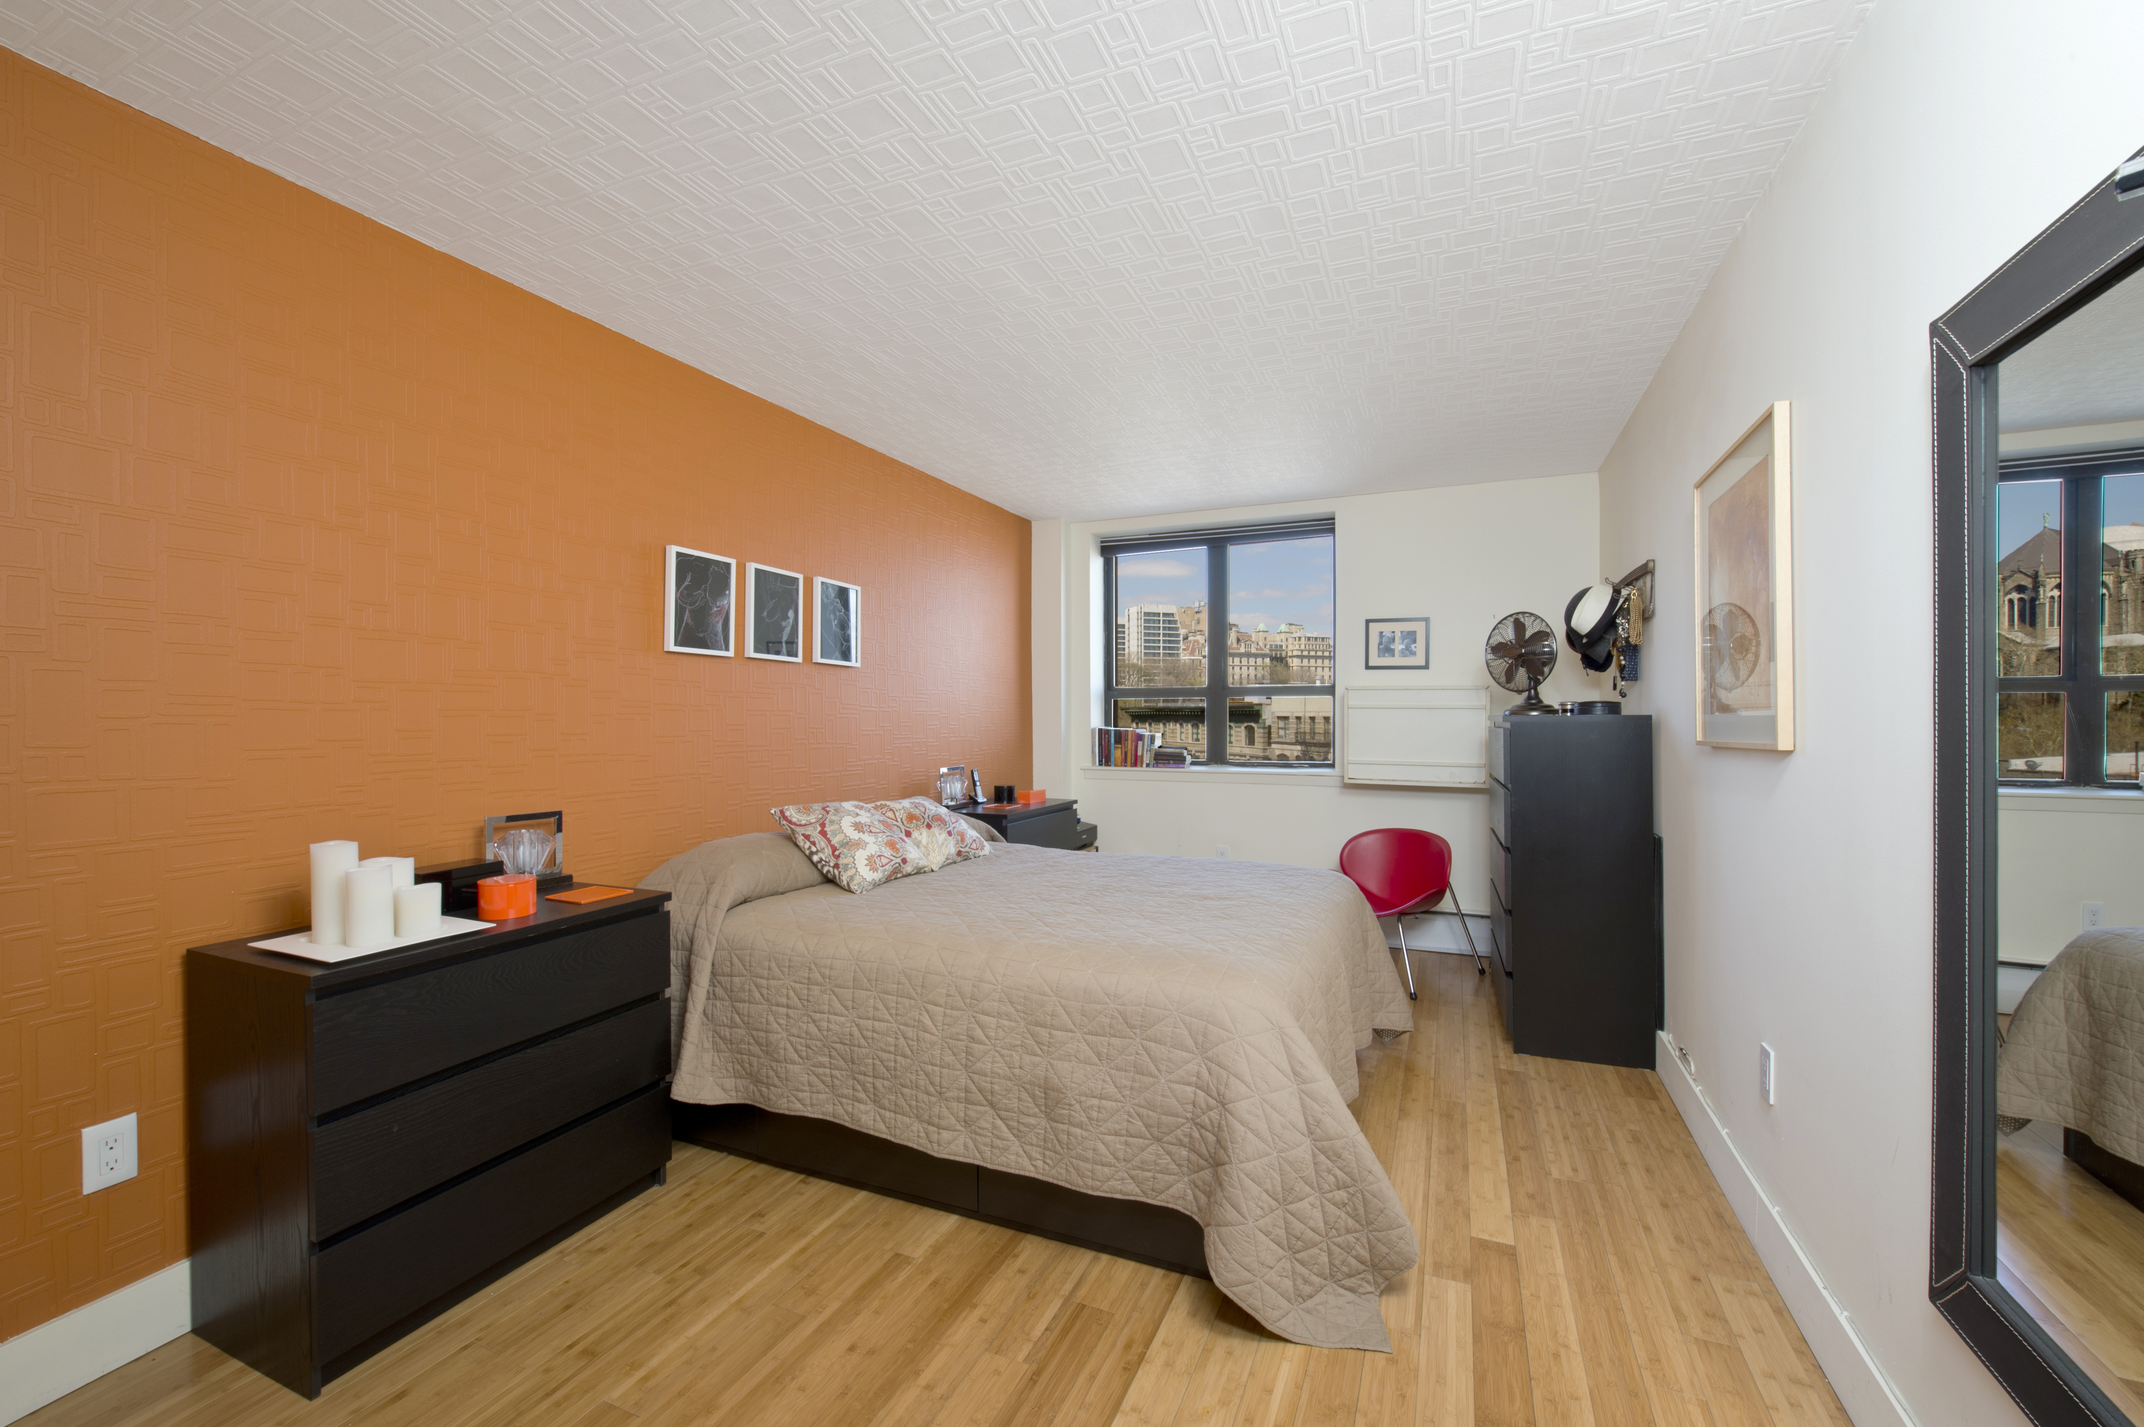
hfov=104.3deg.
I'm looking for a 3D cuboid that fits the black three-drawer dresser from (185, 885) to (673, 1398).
[{"bbox_3d":[-1.443,0.876,1.983,0.480,0.780,0.790,0,0,24],"label":"black three-drawer dresser"}]

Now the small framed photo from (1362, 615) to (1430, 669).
[{"bbox_3d":[1.751,-0.372,4.478,0.320,0.277,0.020,0,0,24],"label":"small framed photo"}]

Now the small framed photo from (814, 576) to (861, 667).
[{"bbox_3d":[-0.986,-0.377,3.516,0.022,0.348,0.272,0,0,24],"label":"small framed photo"}]

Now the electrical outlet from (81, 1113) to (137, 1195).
[{"bbox_3d":[-1.847,0.847,1.603,0.008,0.124,0.074,0,0,24],"label":"electrical outlet"}]

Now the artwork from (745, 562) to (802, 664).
[{"bbox_3d":[-1.159,-0.383,3.261,0.030,0.360,0.270,0,0,24],"label":"artwork"}]

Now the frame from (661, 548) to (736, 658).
[{"bbox_3d":[-1.304,-0.386,2.941,0.030,0.360,0.275,0,0,24],"label":"frame"}]

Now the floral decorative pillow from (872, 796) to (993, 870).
[{"bbox_3d":[-0.630,0.509,3.560,0.450,0.130,0.470,35,14,20],"label":"floral decorative pillow"}]

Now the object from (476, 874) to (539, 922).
[{"bbox_3d":[-1.370,0.446,2.024,0.118,0.087,0.118,0,0,24],"label":"object"}]

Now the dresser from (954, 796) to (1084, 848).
[{"bbox_3d":[-0.349,0.860,4.160,0.480,0.780,0.800,0,0,24],"label":"dresser"}]

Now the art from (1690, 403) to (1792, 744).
[{"bbox_3d":[1.619,-0.280,2.026,0.030,0.720,0.645,0,0,25],"label":"art"}]

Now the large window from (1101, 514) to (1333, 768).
[{"bbox_3d":[0.865,-0.396,5.079,1.470,1.440,0.120,0,0,24],"label":"large window"}]

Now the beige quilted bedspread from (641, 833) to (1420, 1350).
[{"bbox_3d":[-0.036,0.840,2.883,2.320,0.840,1.790,0,0,24],"label":"beige quilted bedspread"}]

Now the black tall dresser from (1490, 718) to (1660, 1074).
[{"bbox_3d":[1.980,0.629,3.351,0.480,1.230,0.800,0,0,23],"label":"black tall dresser"}]

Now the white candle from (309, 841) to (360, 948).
[{"bbox_3d":[-1.531,0.373,1.733,0.073,0.202,0.073,0,0,24],"label":"white candle"}]

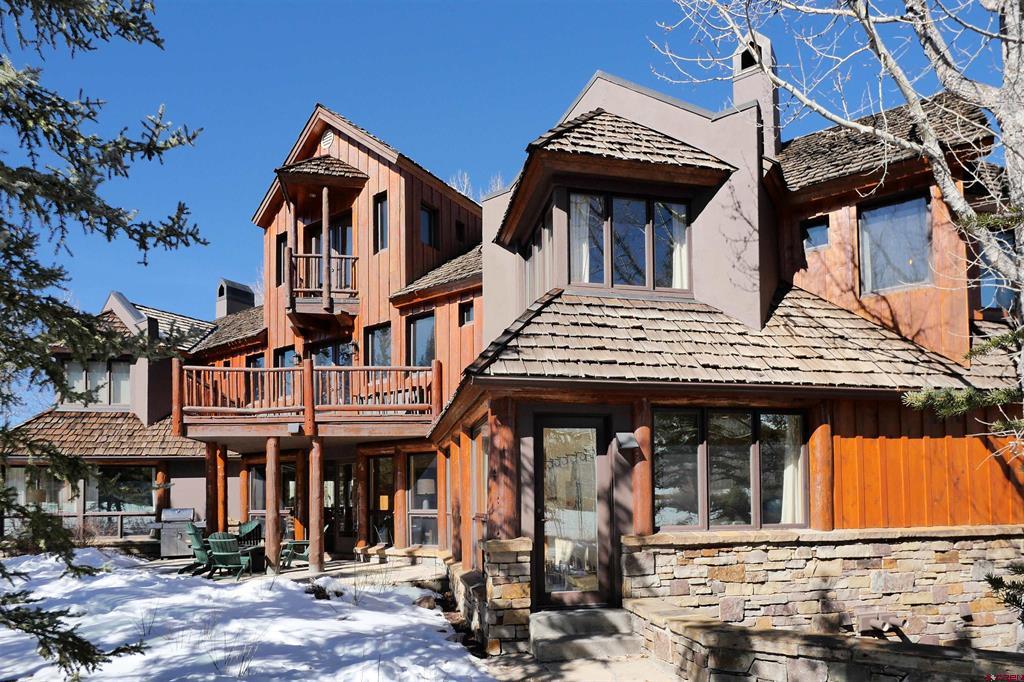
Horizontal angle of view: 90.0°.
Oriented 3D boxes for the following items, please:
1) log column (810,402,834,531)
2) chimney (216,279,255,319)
[{"bbox_3d":[3.767,1.519,6.220,0.250,1.570,0.250,0,-3,-12],"label":"log column"},{"bbox_3d":[-8.806,-1.354,16.300,0.720,1.350,0.880,-2,-3,33],"label":"chimney"}]

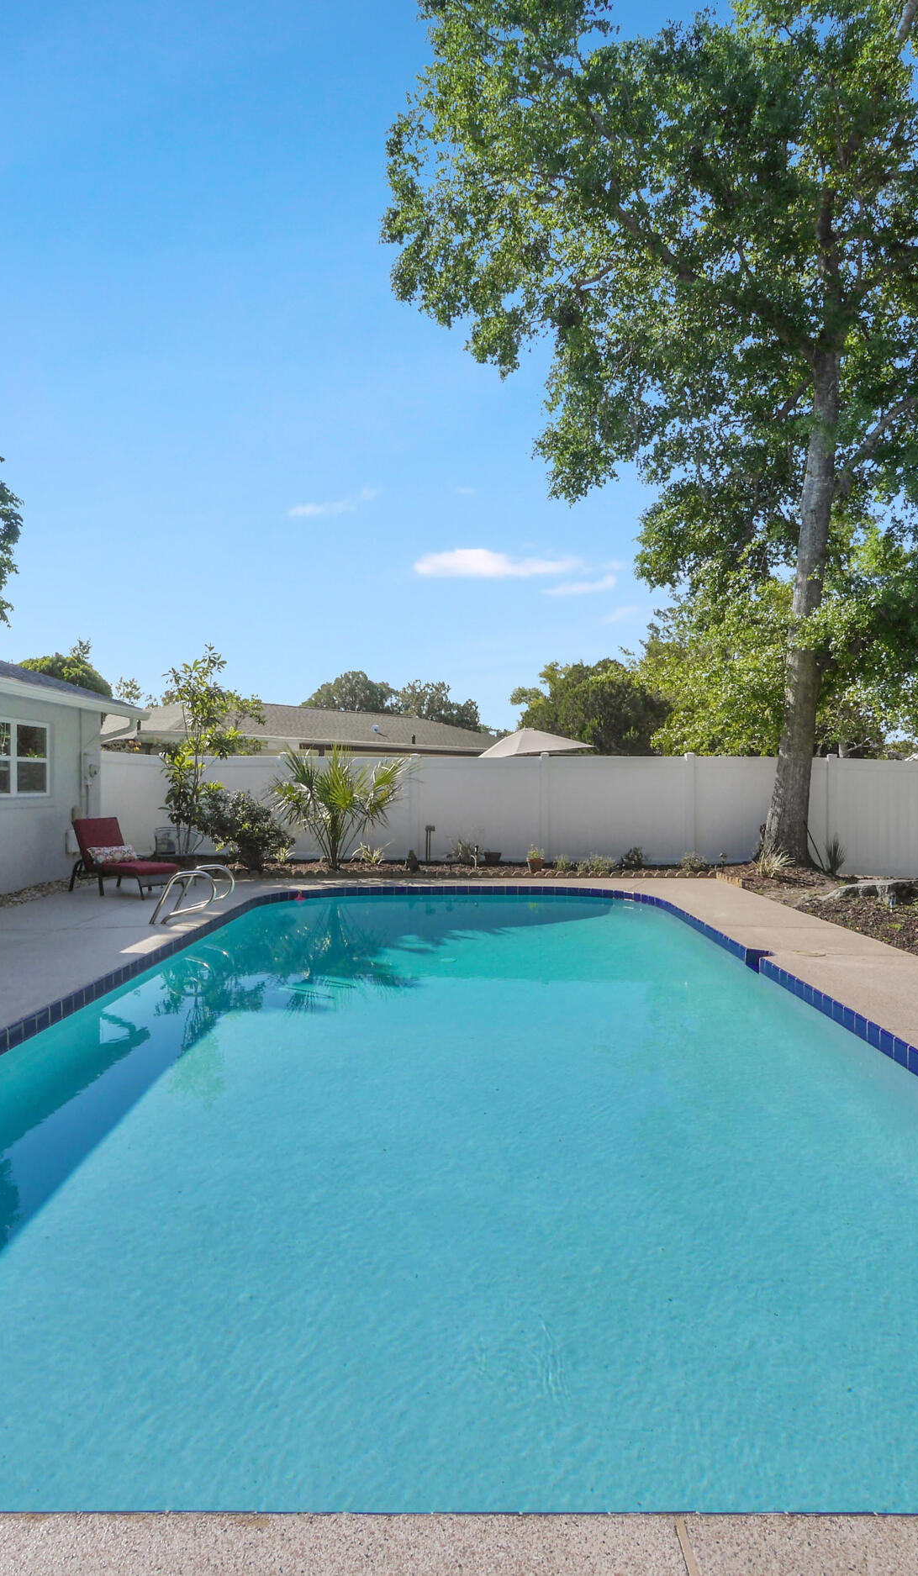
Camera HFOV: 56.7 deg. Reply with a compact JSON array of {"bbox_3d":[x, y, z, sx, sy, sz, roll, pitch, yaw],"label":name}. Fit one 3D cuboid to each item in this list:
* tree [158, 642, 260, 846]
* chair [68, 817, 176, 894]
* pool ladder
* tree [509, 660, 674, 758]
[{"bbox_3d":[-4.170,-0.620,14.200,1.650,3.450,1.500,0,0,0],"label":"tree"},{"bbox_3d":[-4.090,0.860,10.500,1.580,0.920,0.650,0,0,35],"label":"chair"},{"bbox_3d":[-2.670,1.060,8.550,0.660,0.520,0.560,0,0,0],"label":"pool ladder"},{"bbox_3d":[4.050,-1.300,26.000,4.900,5.300,4.600,0,0,0],"label":"tree"}]

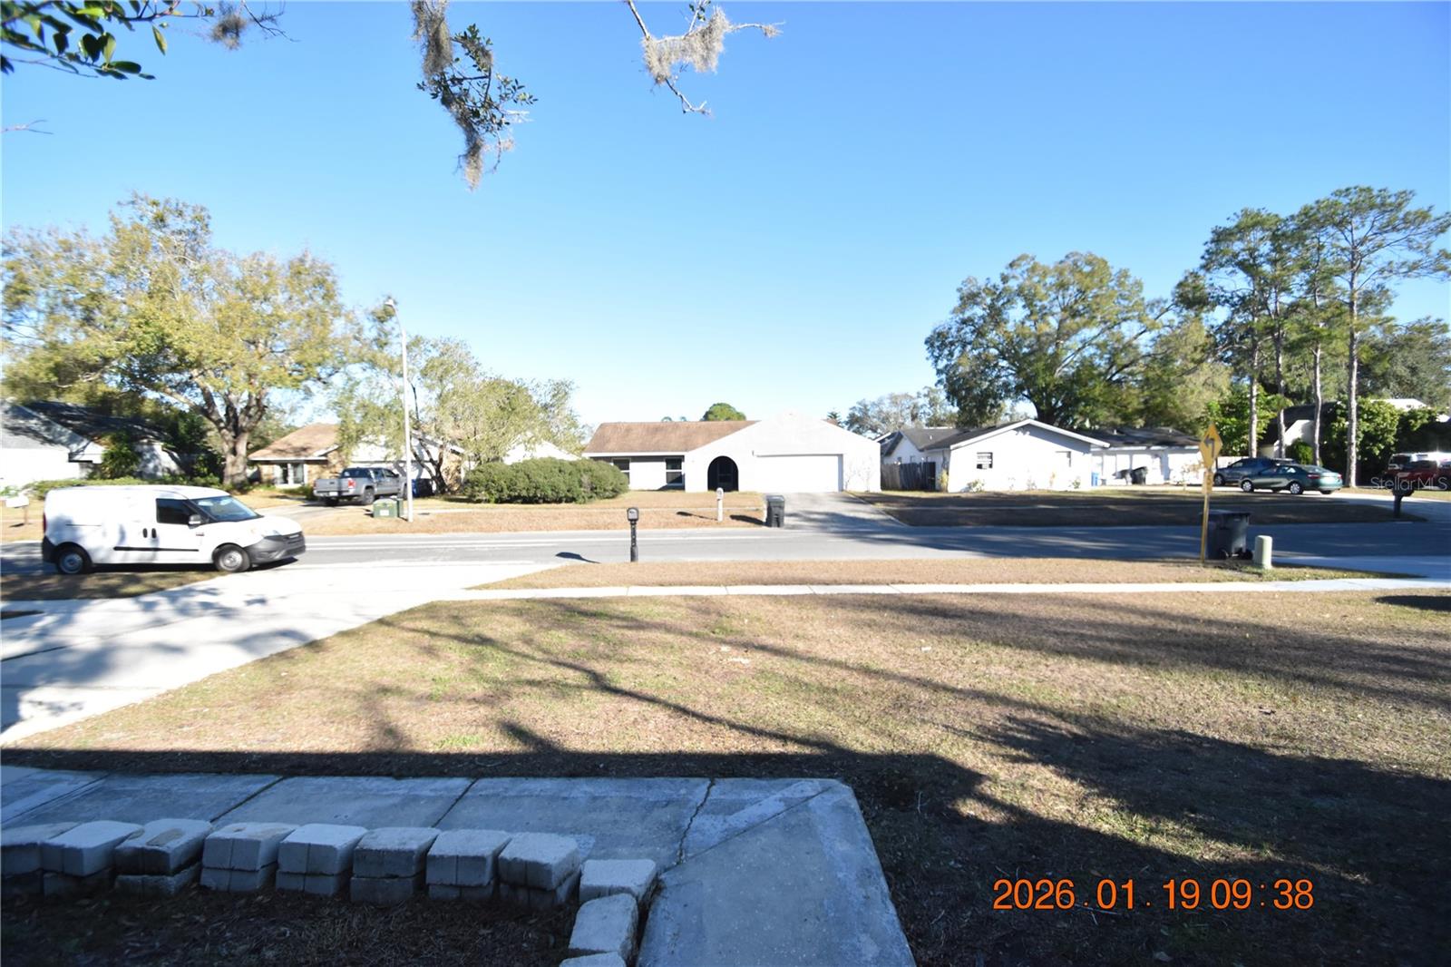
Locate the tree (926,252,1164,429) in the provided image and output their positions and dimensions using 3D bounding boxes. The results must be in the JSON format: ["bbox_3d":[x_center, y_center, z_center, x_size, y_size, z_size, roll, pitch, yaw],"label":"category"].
[{"bbox_3d":[26.566,-10.022,51.593,18.500,18.800,18.500,-1,3,0],"label":"tree"}]

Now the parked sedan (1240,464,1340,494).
[{"bbox_3d":[29.953,-0.215,32.271,1.800,1.450,4.680,-1,3,-2],"label":"parked sedan"}]

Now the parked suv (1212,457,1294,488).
[{"bbox_3d":[32.300,-0.656,36.800,1.900,1.740,4.750,-1,2,0],"label":"parked suv"}]

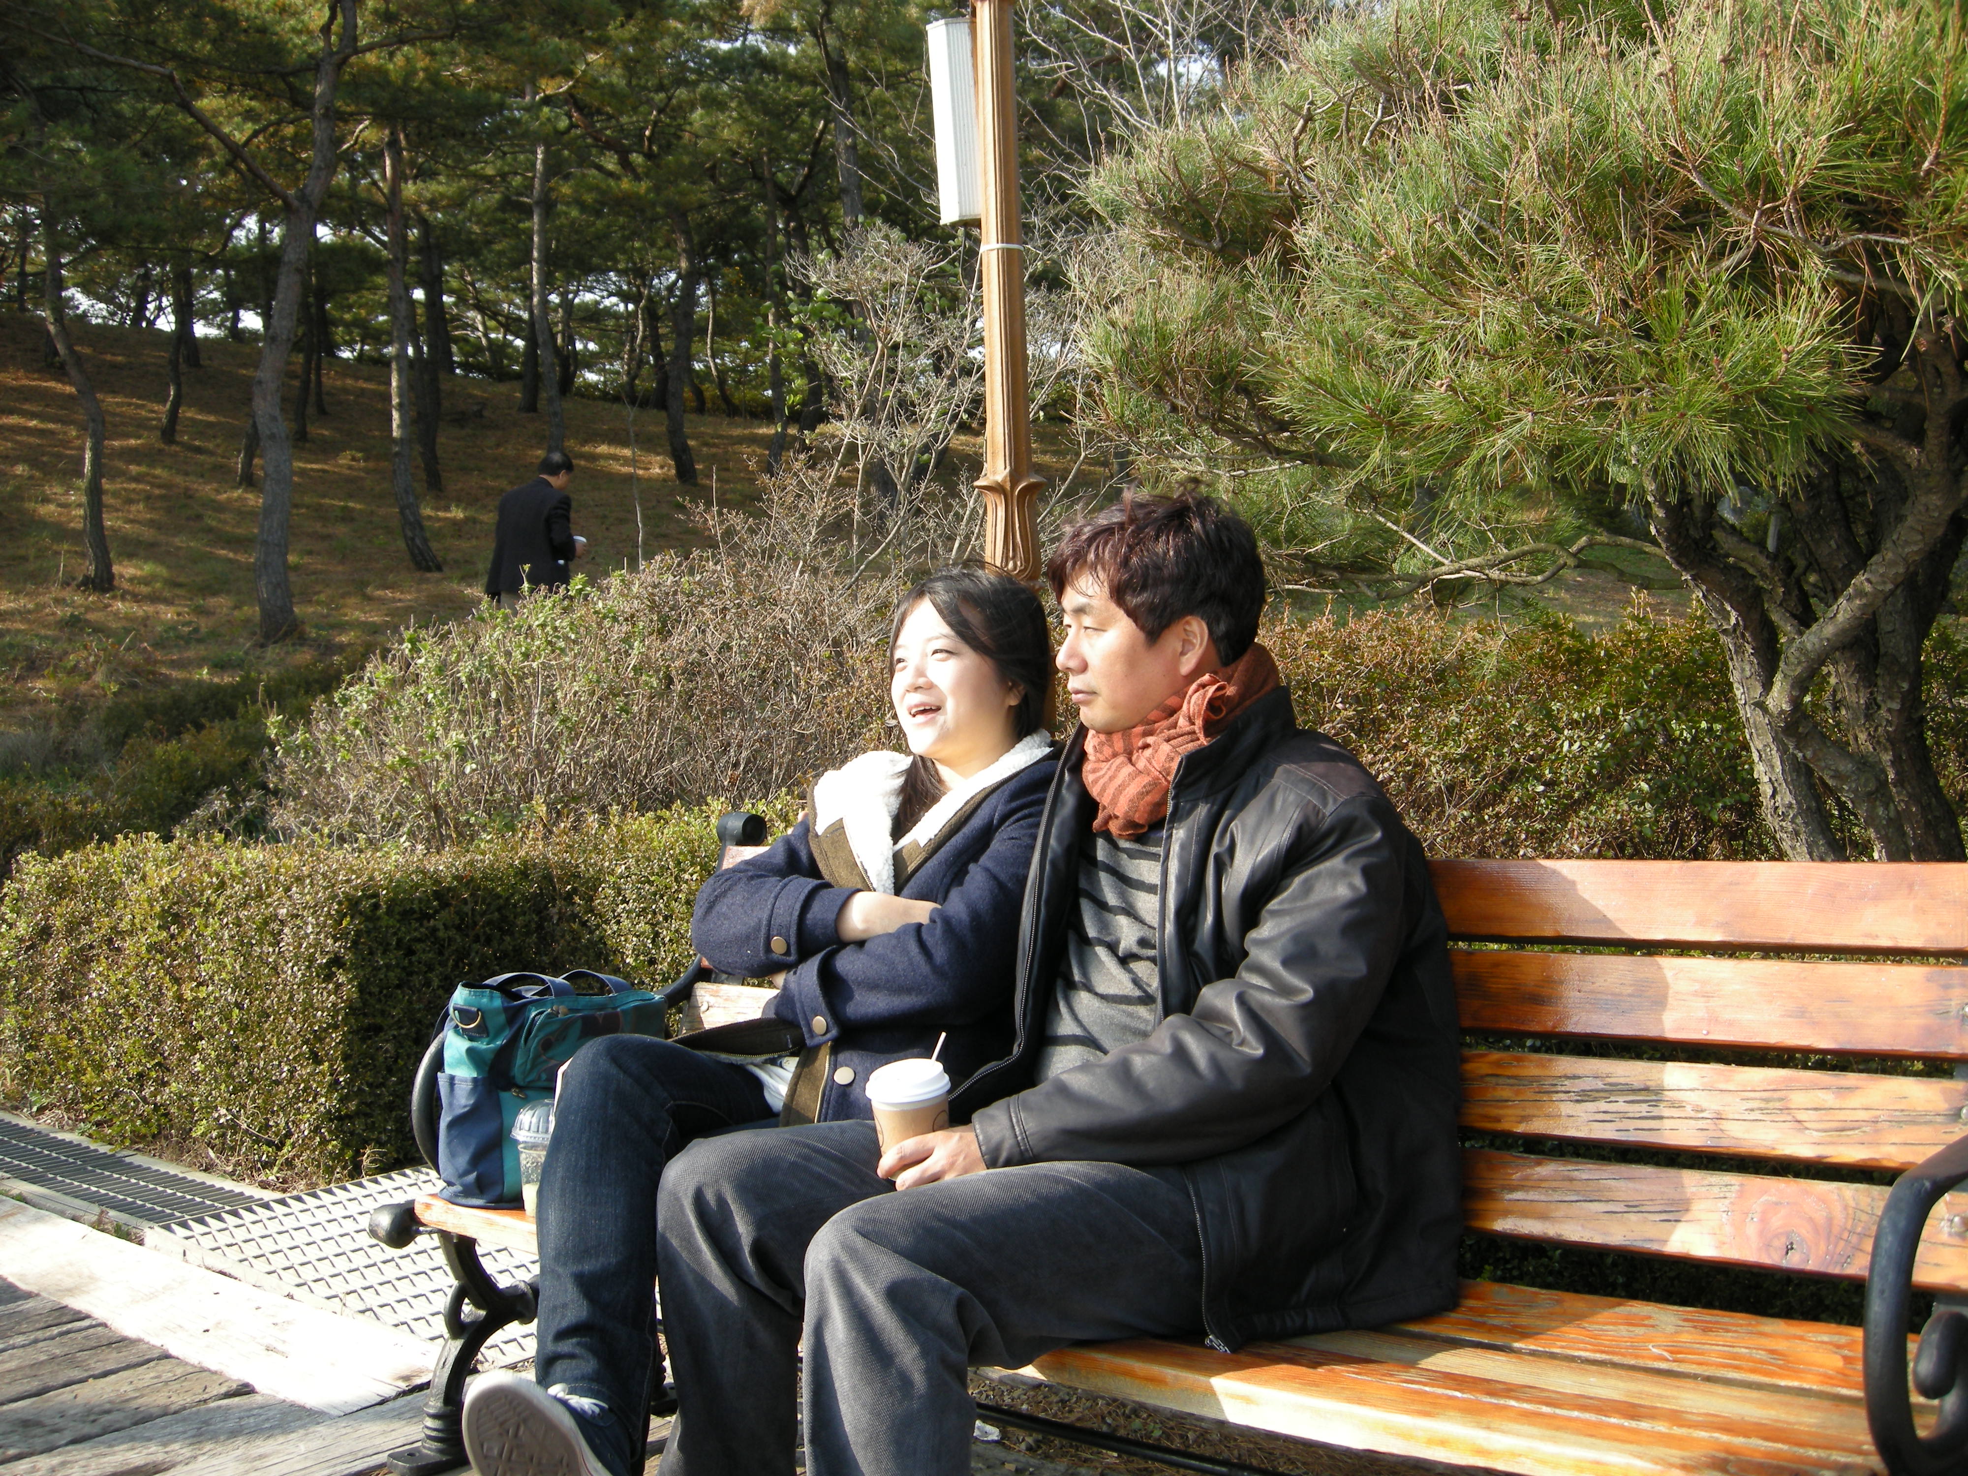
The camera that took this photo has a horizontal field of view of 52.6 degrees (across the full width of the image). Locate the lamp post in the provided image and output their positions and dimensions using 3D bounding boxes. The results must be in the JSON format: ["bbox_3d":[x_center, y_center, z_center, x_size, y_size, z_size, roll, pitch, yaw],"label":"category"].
[{"bbox_3d":[0.045,-0.950,4.400,0.350,3.900,0.350,-2,0,41],"label":"lamp post"}]

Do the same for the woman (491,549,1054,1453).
[{"bbox_3d":[-0.200,0.350,2.160,0.520,1.130,0.840,-2,0,41],"label":"woman"}]

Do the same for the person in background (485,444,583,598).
[{"bbox_3d":[-2.810,-0.930,12.400,0.520,1.680,0.420,-2,0,27],"label":"person in background"}]

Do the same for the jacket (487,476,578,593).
[{"bbox_3d":[-2.820,-1.260,12.400,0.500,0.770,0.340,-2,0,27],"label":"jacket"}]

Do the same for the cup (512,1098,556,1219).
[{"bbox_3d":[-0.582,0.562,2.650,0.096,0.163,0.096,-2,0,0],"label":"cup"}]

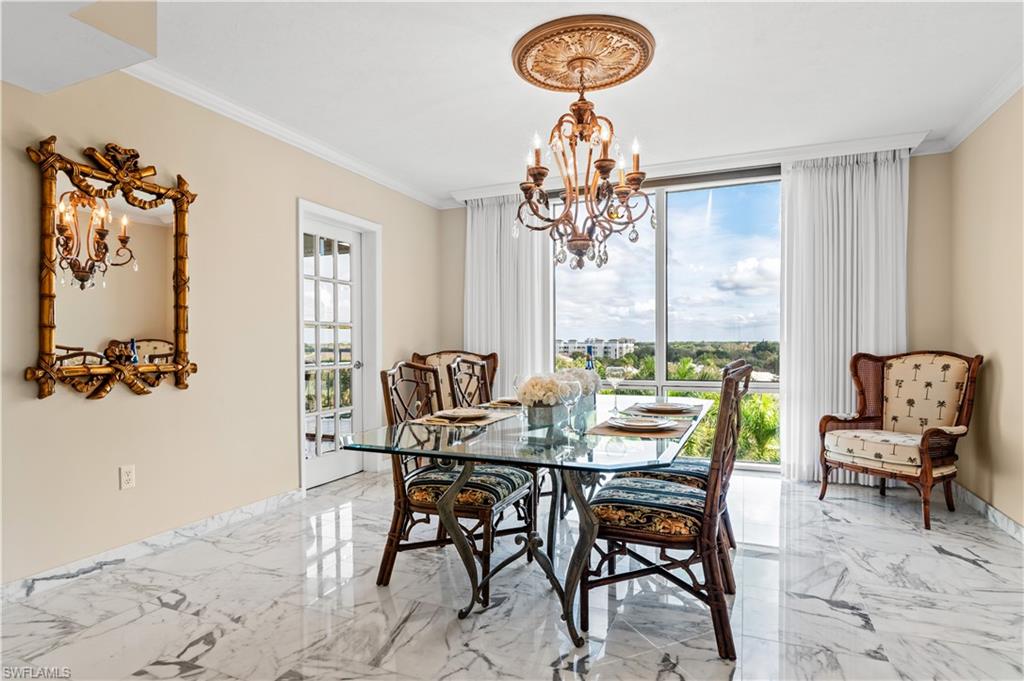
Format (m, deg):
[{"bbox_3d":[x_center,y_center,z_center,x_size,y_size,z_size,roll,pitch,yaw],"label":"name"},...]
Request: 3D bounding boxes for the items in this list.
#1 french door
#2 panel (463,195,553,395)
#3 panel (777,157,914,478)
[{"bbox_3d":[-1.452,0.095,4.469,0.050,2.035,0.850,0,0,22],"label":"french door"},{"bbox_3d":[-0.035,-0.131,5.305,0.880,2.450,0.120,-1,0,23],"label":"panel"},{"bbox_3d":[2.482,-0.155,4.260,0.850,2.450,0.120,-1,0,23],"label":"panel"}]

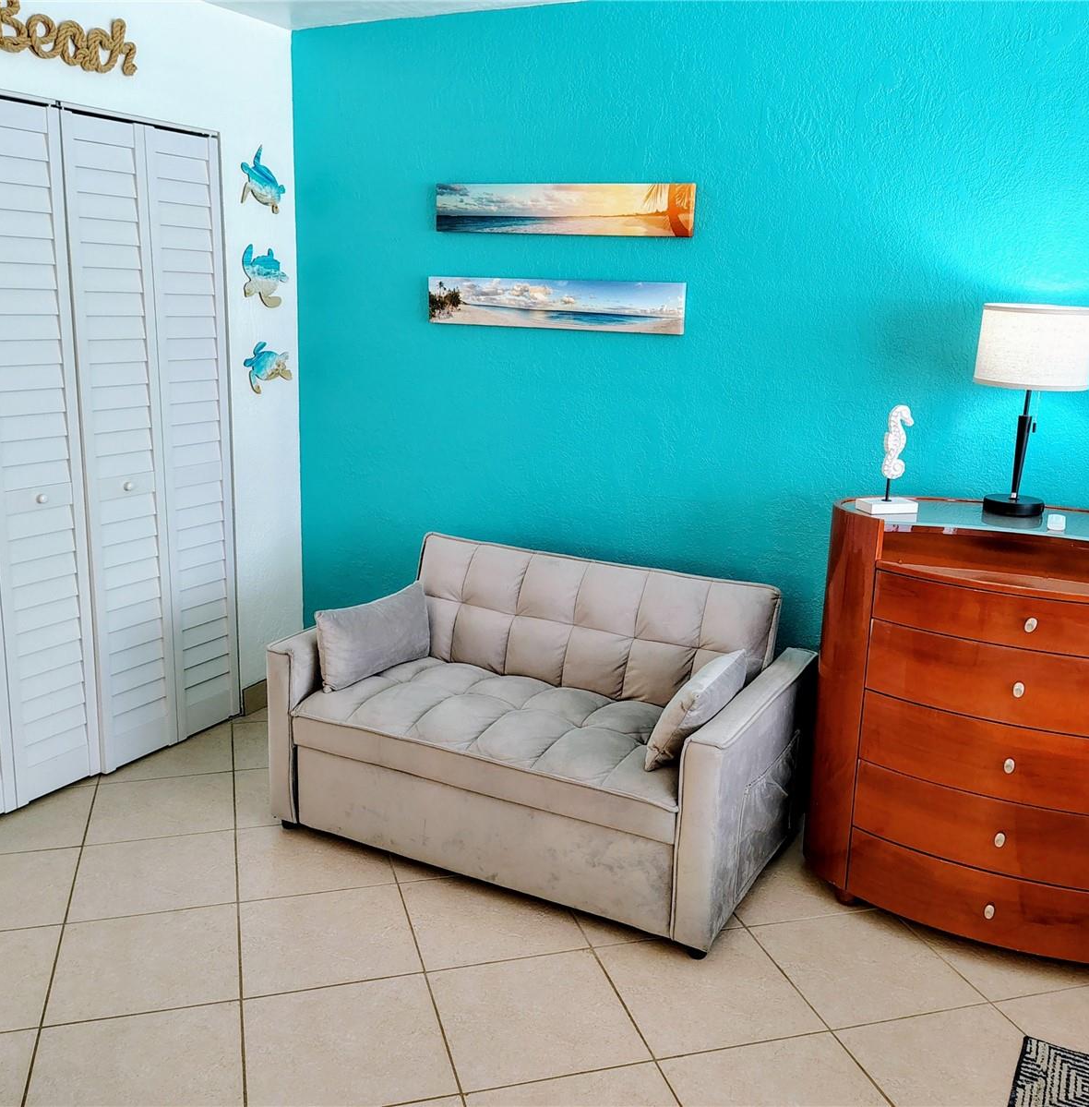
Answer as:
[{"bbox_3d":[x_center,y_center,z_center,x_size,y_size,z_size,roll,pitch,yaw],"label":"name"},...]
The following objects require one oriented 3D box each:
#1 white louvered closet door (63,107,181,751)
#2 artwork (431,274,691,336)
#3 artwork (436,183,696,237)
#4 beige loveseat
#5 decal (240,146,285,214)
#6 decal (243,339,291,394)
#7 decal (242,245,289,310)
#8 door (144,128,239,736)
[{"bbox_3d":[-1.338,-0.294,3.254,0.033,2.020,0.308,8,14,26],"label":"white louvered closet door"},{"bbox_3d":[0.022,-0.806,3.316,0.923,0.153,0.028,8,14,26],"label":"artwork"},{"bbox_3d":[0.050,-1.101,3.292,0.918,0.154,0.030,8,14,26],"label":"artwork"},{"bbox_3d":[0.006,0.442,3.029,1.350,0.800,0.870,8,14,26],"label":"beige loveseat"},{"bbox_3d":[-0.990,-1.320,3.614,0.015,0.222,0.226,8,14,26],"label":"decal"},{"bbox_3d":[-1.010,-0.681,3.761,0.015,0.195,0.254,8,14,26],"label":"decal"},{"bbox_3d":[-1.000,-0.995,3.689,0.015,0.220,0.240,8,14,26],"label":"decal"},{"bbox_3d":[-1.202,-0.358,3.507,0.033,2.030,0.301,8,14,26],"label":"door"}]

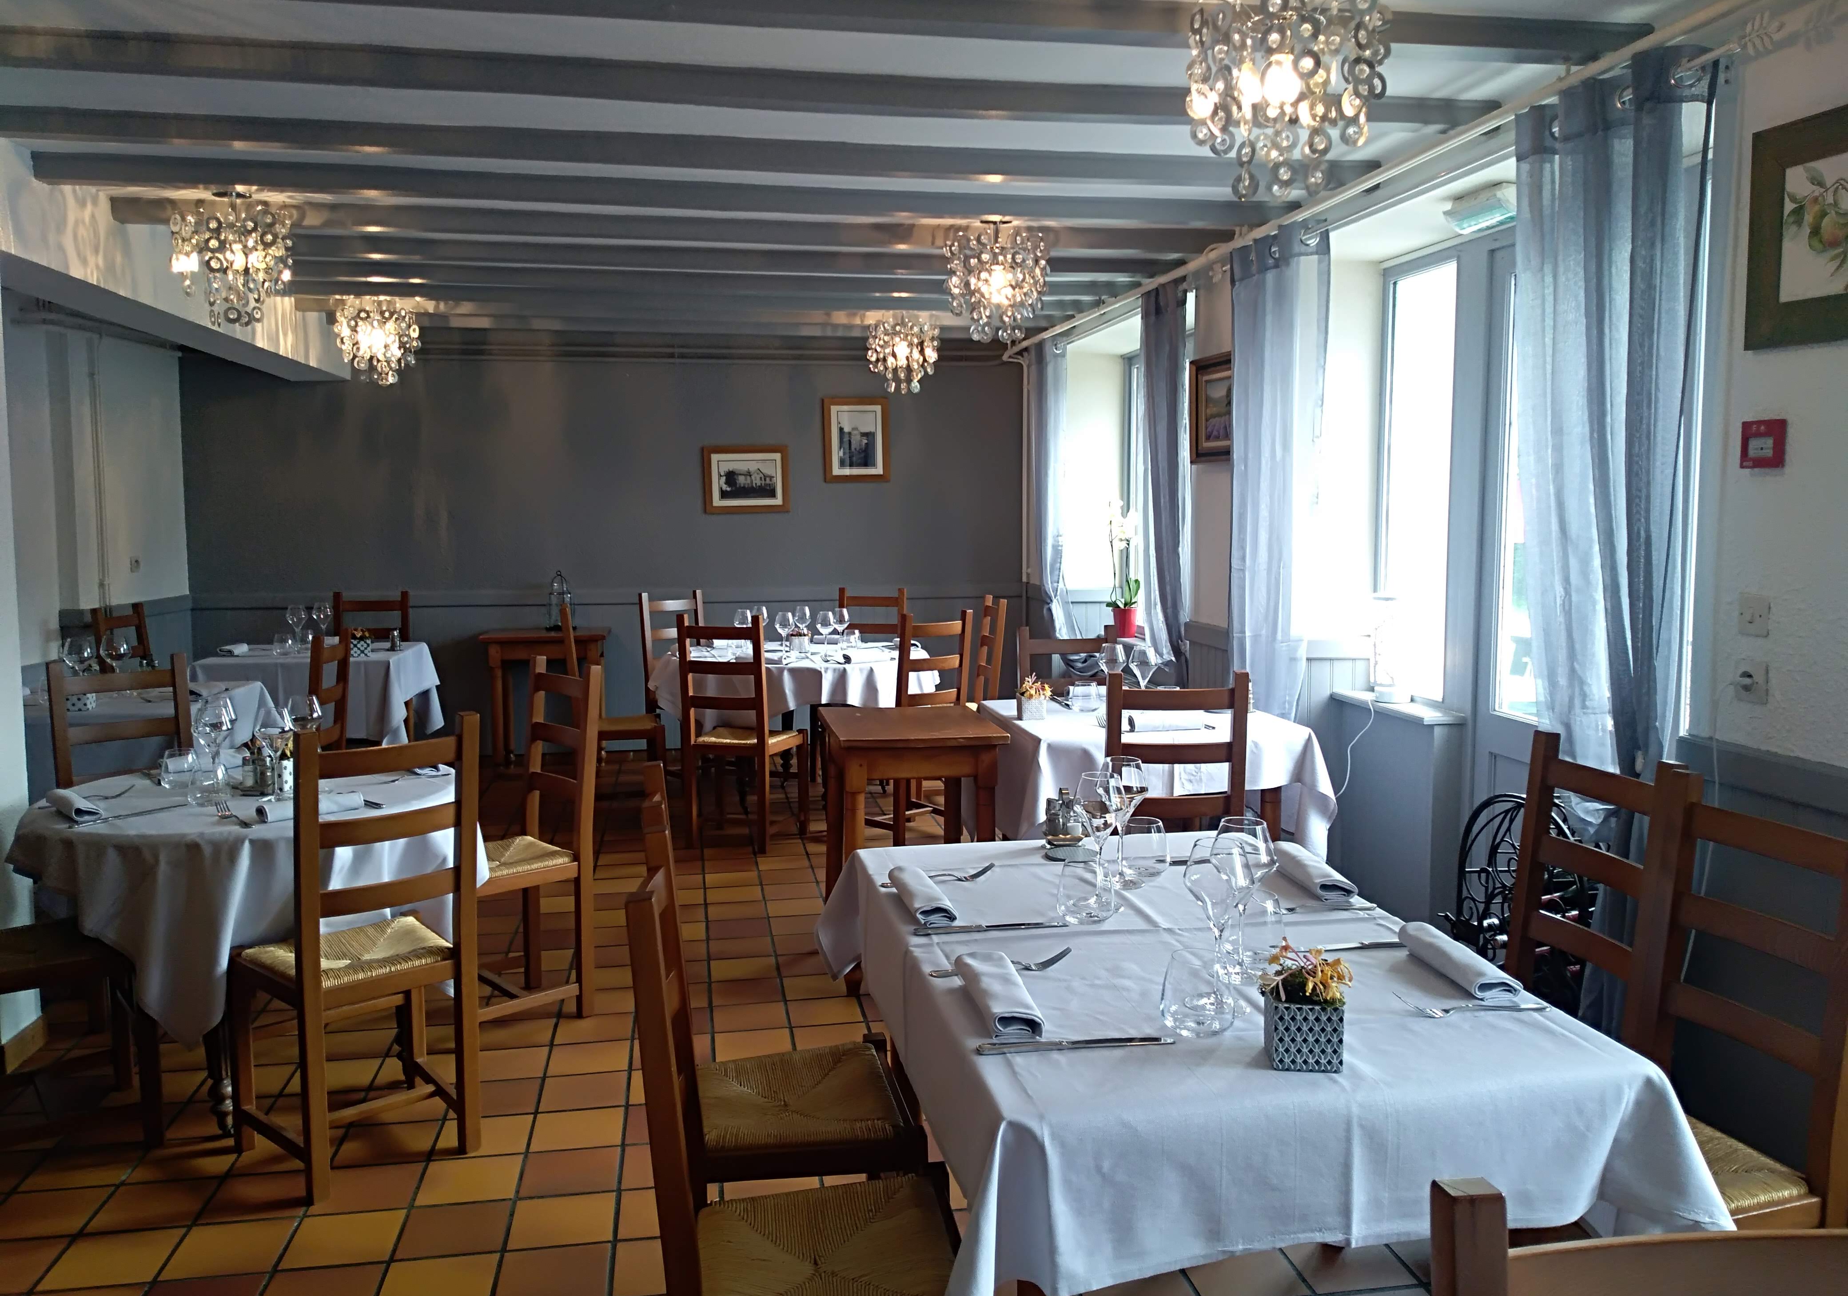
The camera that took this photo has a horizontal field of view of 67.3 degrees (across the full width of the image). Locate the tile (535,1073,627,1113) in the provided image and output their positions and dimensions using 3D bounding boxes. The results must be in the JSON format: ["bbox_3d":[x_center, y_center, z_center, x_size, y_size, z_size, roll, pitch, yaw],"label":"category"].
[{"bbox_3d":[-0.830,1.095,3.416,0.200,0.010,0.200,-1,6,-10],"label":"tile"}]

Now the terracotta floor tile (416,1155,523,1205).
[{"bbox_3d":[-0.953,1.122,2.925,0.200,0.010,0.200,-1,6,-10],"label":"terracotta floor tile"}]

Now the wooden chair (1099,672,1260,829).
[{"bbox_3d":[0.672,0.534,3.914,0.441,0.990,0.438,0,6,0],"label":"wooden chair"}]

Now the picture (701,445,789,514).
[{"bbox_3d":[-1.007,-0.954,7.874,0.489,0.383,0.025,-1,6,-10],"label":"picture"}]

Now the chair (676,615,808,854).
[{"bbox_3d":[-0.776,0.340,5.900,0.441,0.990,0.438,1,6,16],"label":"chair"}]

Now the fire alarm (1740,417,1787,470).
[{"bbox_3d":[1.561,-0.378,2.582,0.030,0.090,0.092,-1,6,-10],"label":"fire alarm"}]

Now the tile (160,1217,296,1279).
[{"bbox_3d":[-1.326,1.152,2.652,0.200,0.010,0.200,-1,6,-10],"label":"tile"}]

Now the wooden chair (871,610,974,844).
[{"bbox_3d":[-0.082,0.333,5.933,0.441,0.990,0.438,-6,8,-43],"label":"wooden chair"}]

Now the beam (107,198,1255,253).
[{"bbox_3d":[-0.673,-1.363,4.516,3.610,0.066,0.110,-1,6,-10],"label":"beam"}]

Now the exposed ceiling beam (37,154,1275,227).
[{"bbox_3d":[-0.682,-1.431,4.373,3.820,0.075,0.105,-1,6,-10],"label":"exposed ceiling beam"}]

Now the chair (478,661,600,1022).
[{"bbox_3d":[-1.179,0.546,3.893,0.438,0.990,0.441,-5,8,-41],"label":"chair"}]

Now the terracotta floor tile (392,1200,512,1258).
[{"bbox_3d":[-0.935,1.168,2.774,0.200,0.012,0.200,-1,6,-10],"label":"terracotta floor tile"}]

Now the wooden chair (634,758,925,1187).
[{"bbox_3d":[-0.238,0.692,2.288,0.419,0.972,0.420,-1,6,-11],"label":"wooden chair"}]

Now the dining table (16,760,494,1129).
[{"bbox_3d":[-1.600,0.717,3.366,1.060,0.760,1.060,-1,6,-10],"label":"dining table"}]

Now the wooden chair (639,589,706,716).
[{"bbox_3d":[-1.151,0.212,7.002,0.420,0.972,0.419,-6,8,-45],"label":"wooden chair"}]

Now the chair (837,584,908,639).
[{"bbox_3d":[-0.324,0.188,7.213,0.420,0.972,0.419,2,6,16],"label":"chair"}]

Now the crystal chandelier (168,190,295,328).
[{"bbox_3d":[-2.173,-1.217,4.374,0.380,0.420,0.380,-1,6,-10],"label":"crystal chandelier"}]

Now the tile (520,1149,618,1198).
[{"bbox_3d":[-0.749,1.118,2.959,0.200,0.010,0.200,-1,6,-10],"label":"tile"}]

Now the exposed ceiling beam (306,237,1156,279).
[{"bbox_3d":[-0.871,-1.542,5.471,3.800,0.075,0.105,-1,6,-10],"label":"exposed ceiling beam"}]

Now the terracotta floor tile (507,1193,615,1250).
[{"bbox_3d":[-0.728,1.163,2.809,0.200,0.012,0.200,-1,6,-10],"label":"terracotta floor tile"}]

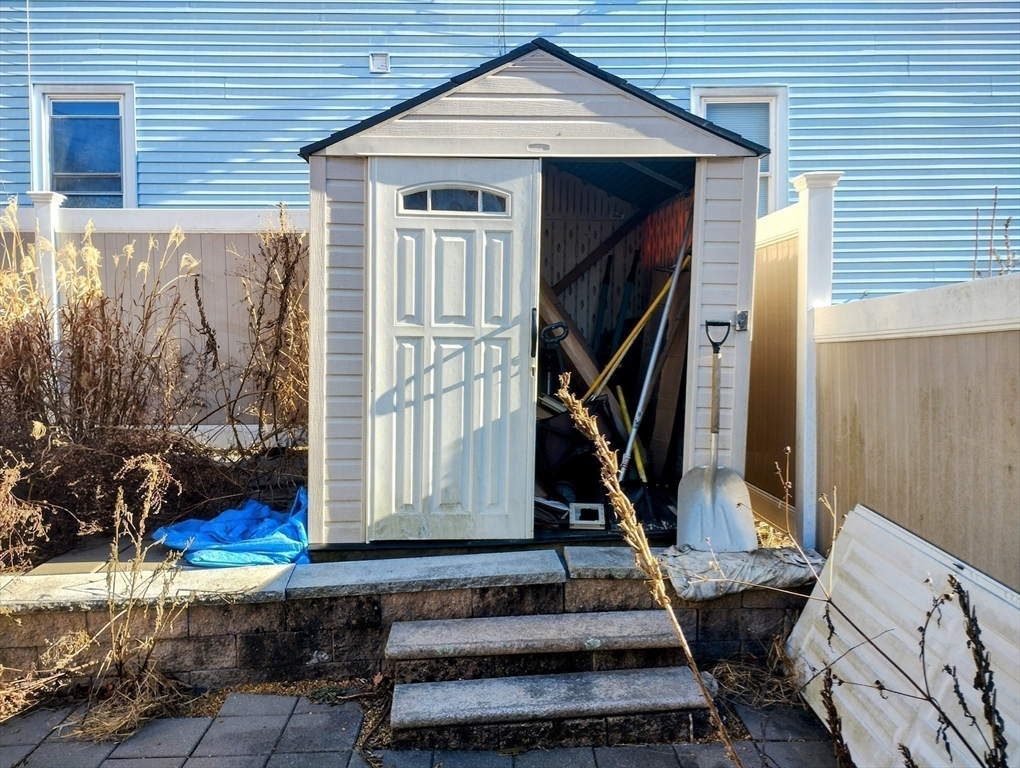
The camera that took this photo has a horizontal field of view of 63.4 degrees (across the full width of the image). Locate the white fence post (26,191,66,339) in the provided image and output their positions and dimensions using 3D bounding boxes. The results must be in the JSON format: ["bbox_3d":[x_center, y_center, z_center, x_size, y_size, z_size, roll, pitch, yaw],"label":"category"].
[{"bbox_3d":[-3.425,-0.438,6.134,0.190,1.974,0.190,0,3,0],"label":"white fence post"}]

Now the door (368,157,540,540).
[{"bbox_3d":[-0.279,-0.159,4.048,0.835,1.865,0.050,0,3,-1],"label":"door"}]

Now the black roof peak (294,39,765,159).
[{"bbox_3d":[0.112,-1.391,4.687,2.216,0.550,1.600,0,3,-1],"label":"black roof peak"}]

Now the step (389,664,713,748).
[{"bbox_3d":[0.146,1.262,3.274,1.210,0.145,0.320,-1,3,-7],"label":"step"}]

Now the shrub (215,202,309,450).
[{"bbox_3d":[-1.681,-0.381,5.787,0.700,1.736,0.520,0,3,0],"label":"shrub"}]

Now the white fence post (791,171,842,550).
[{"bbox_3d":[1.620,-0.110,4.401,0.190,2.041,0.190,0,3,-2],"label":"white fence post"}]

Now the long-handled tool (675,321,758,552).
[{"bbox_3d":[0.989,0.247,3.956,0.385,1.099,0.160,0,-4,-2],"label":"long-handled tool"}]

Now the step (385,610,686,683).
[{"bbox_3d":[0.091,1.106,3.490,1.210,0.145,0.320,-1,3,-7],"label":"step"}]

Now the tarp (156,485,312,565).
[{"bbox_3d":[-1.357,0.693,4.197,0.780,0.240,0.620,0,3,0],"label":"tarp"}]

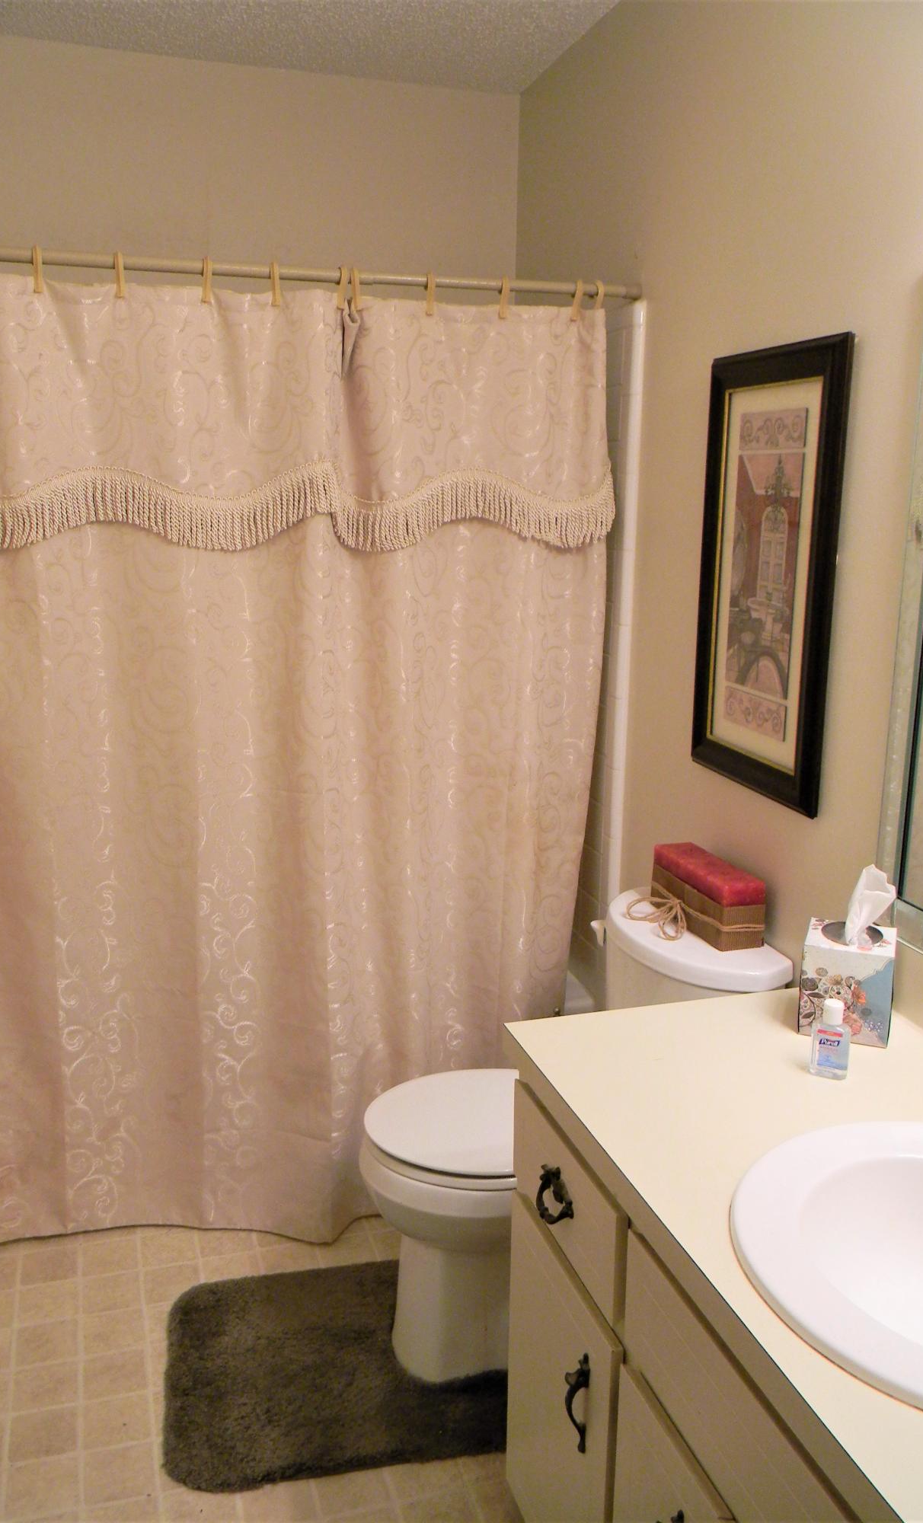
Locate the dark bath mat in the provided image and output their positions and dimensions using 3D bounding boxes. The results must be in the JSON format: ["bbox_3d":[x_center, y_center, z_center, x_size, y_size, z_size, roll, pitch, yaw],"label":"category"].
[{"bbox_3d":[-0.212,1.041,2.150,0.596,0.024,0.505,-2,12,-12],"label":"dark bath mat"}]

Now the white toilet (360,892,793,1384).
[{"bbox_3d":[0.158,0.672,2.132,0.658,0.764,0.465,-3,12,-16],"label":"white toilet"}]

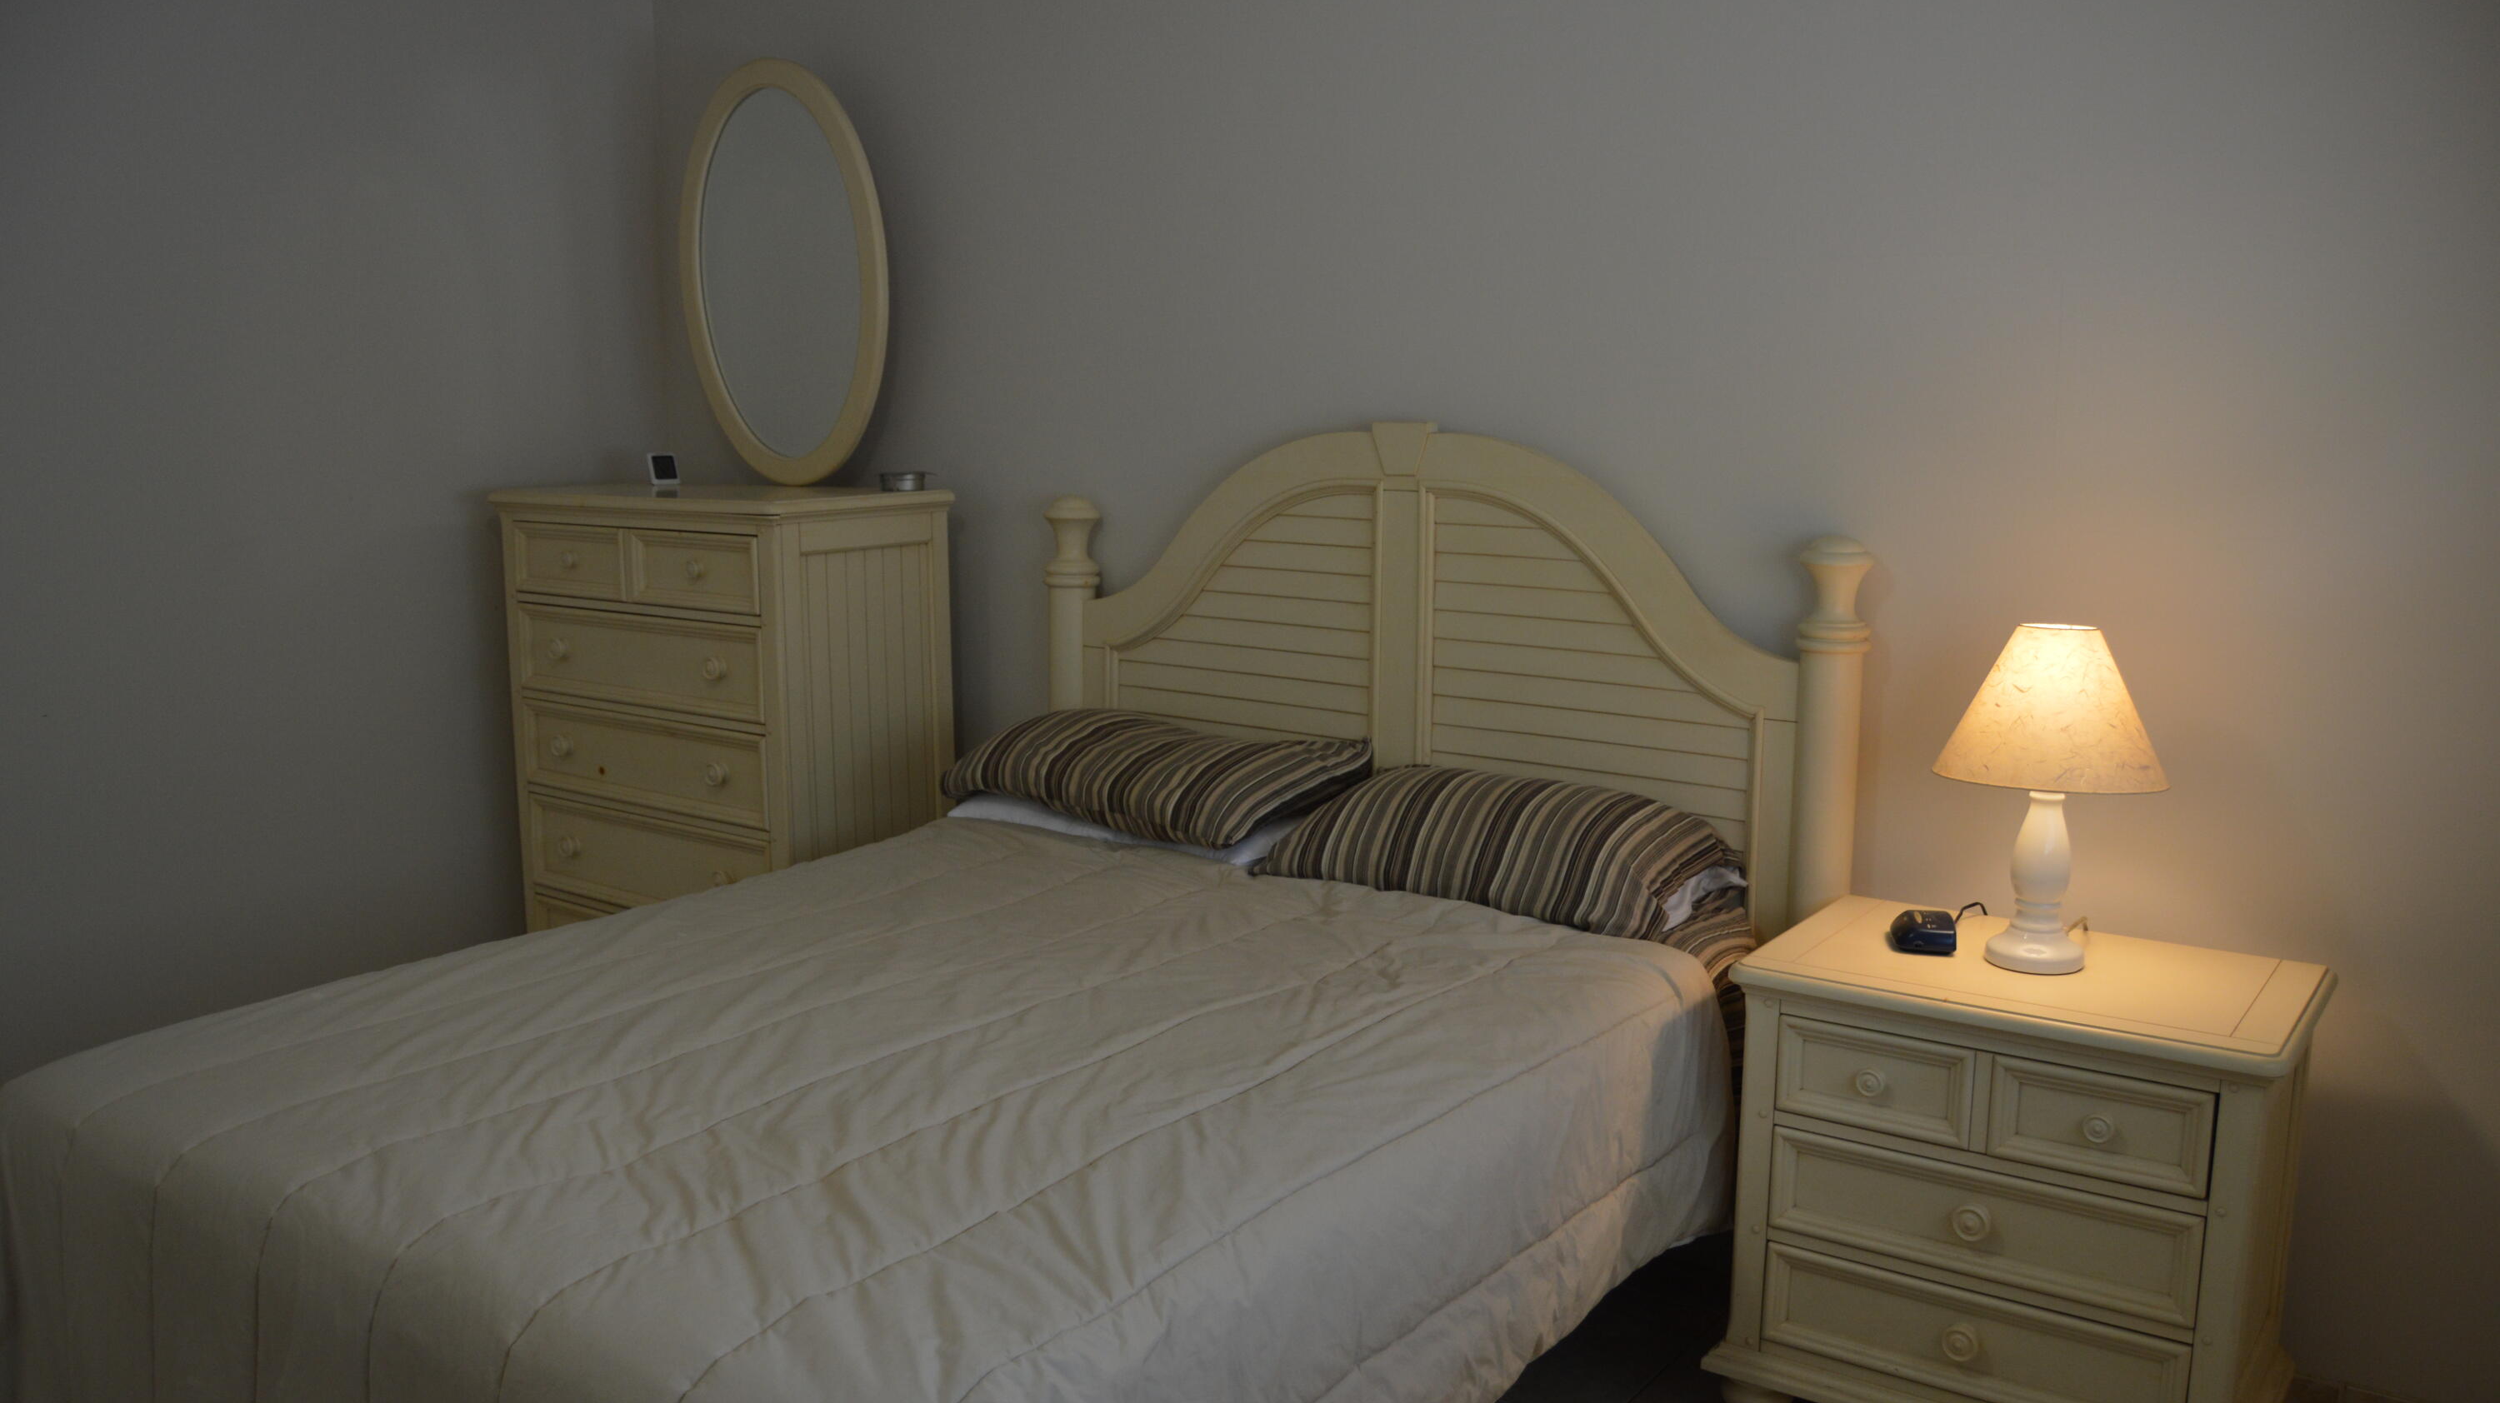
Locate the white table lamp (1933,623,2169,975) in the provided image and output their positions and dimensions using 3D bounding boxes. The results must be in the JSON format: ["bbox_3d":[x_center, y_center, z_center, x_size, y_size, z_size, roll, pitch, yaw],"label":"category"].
[{"bbox_3d":[1.110,0.127,2.609,0.310,0.475,0.310,7,11,38],"label":"white table lamp"}]

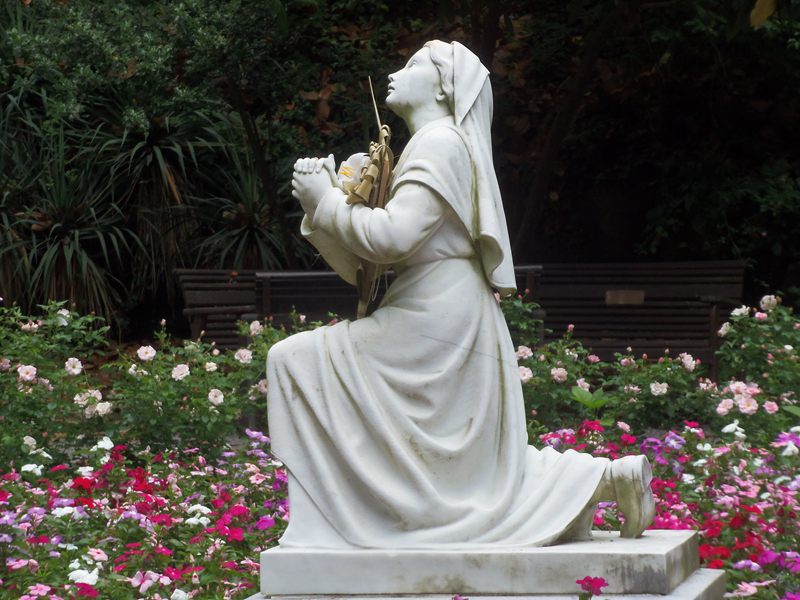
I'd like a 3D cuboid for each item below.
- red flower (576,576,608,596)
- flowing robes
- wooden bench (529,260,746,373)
[{"bbox_3d":[0.422,0.629,7.100,0.070,0.045,0.050,-1,2,0],"label":"red flower"},{"bbox_3d":[0.106,0.074,7.808,0.810,1.020,0.430,-1,2,13],"label":"flowing robes"},{"bbox_3d":[1.212,0.229,19.056,1.520,0.880,0.600,0,2,30],"label":"wooden bench"}]

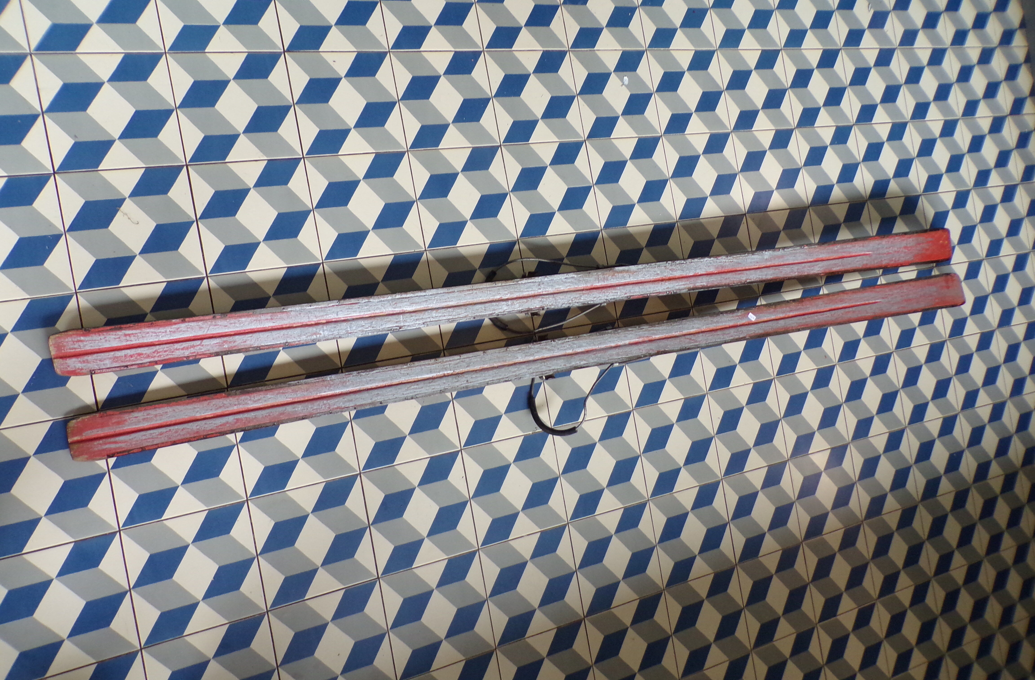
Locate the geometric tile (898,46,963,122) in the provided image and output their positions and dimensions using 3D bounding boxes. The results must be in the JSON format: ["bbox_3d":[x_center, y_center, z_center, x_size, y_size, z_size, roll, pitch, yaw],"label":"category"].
[{"bbox_3d":[1.143,-0.711,1.995,0.198,0.012,0.198,-10,90,-22],"label":"geometric tile"}]

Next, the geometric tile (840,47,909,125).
[{"bbox_3d":[0.952,-0.677,1.913,0.200,0.010,0.200,-10,90,-22],"label":"geometric tile"}]

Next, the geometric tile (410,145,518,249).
[{"bbox_3d":[-0.107,-0.292,1.460,0.198,0.012,0.198,-10,90,-22],"label":"geometric tile"}]

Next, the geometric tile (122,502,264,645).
[{"bbox_3d":[-0.553,0.396,1.232,0.198,0.012,0.198,-10,90,-22],"label":"geometric tile"}]

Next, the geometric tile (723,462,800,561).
[{"bbox_3d":[0.575,0.403,1.690,0.200,0.012,0.200,-10,90,-22],"label":"geometric tile"}]

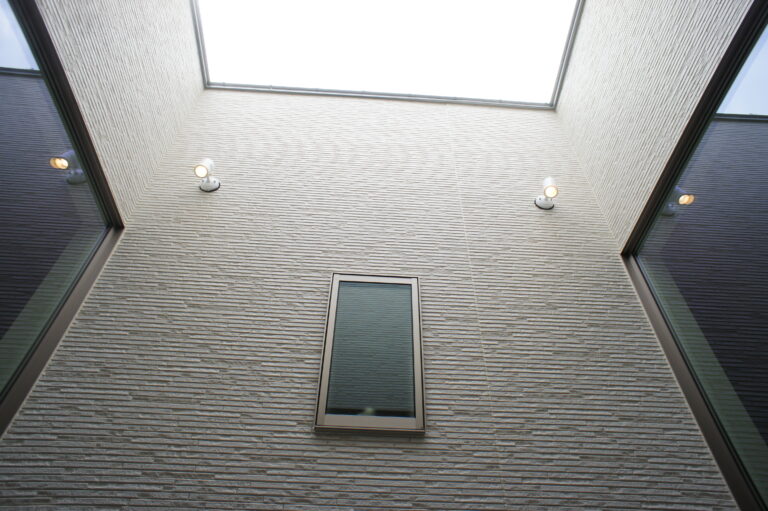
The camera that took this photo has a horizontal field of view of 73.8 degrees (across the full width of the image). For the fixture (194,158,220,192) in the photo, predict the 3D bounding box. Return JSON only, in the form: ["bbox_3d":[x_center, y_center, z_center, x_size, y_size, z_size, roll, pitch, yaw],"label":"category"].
[{"bbox_3d":[-0.969,-0.442,2.792,0.116,0.146,0.186,3,-46,-1],"label":"fixture"}]

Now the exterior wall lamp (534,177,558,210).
[{"bbox_3d":[0.915,-0.350,2.848,0.116,0.143,0.174,3,-46,-1],"label":"exterior wall lamp"}]

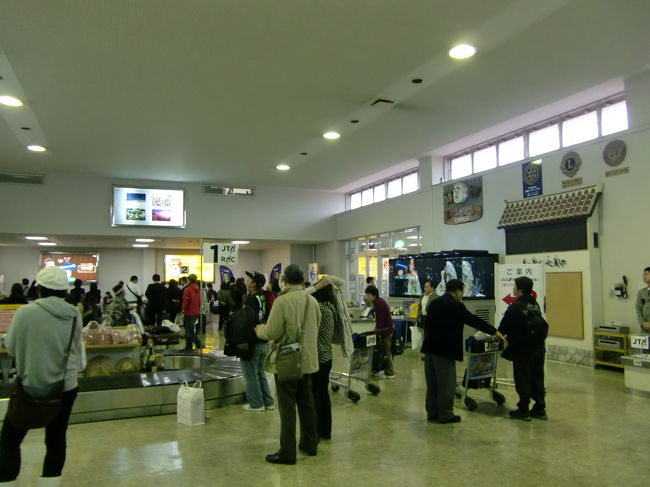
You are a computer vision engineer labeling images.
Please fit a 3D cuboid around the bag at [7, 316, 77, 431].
[{"bbox_3d":[-2.008,0.913,3.750,0.420,0.780,0.240,2,-4,-22],"label":"bag"}]

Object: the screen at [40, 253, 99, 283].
[{"bbox_3d":[-12.275,1.179,25.300,2.500,1.450,0.150,2,-4,-22],"label":"screen"}]

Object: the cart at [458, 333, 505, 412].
[{"bbox_3d":[1.873,1.636,6.938,0.600,0.950,0.860,3,-5,-34],"label":"cart"}]

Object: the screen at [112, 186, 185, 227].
[{"bbox_3d":[-6.212,-1.271,18.550,2.450,1.400,0.150,2,-4,-22],"label":"screen"}]

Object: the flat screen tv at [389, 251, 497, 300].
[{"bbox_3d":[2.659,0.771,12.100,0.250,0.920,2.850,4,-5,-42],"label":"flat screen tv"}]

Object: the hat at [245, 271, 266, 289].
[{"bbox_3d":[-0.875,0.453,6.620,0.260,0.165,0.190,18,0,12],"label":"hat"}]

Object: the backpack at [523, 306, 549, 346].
[{"bbox_3d":[2.469,0.971,6.150,0.290,0.460,0.190,3,-5,-40],"label":"backpack"}]

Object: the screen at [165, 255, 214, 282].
[{"bbox_3d":[-7.038,1.303,27.400,2.500,1.450,0.150,2,-4,-22],"label":"screen"}]

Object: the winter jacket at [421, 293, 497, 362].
[{"bbox_3d":[1.562,0.983,6.150,0.720,0.800,0.520,2,-4,-25],"label":"winter jacket"}]

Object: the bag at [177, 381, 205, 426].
[{"bbox_3d":[-1.516,1.805,5.988,0.230,0.480,0.200,4,-6,-44],"label":"bag"}]

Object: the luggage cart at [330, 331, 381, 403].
[{"bbox_3d":[0.284,1.664,7.342,0.860,0.950,0.600,-3,-5,33],"label":"luggage cart"}]

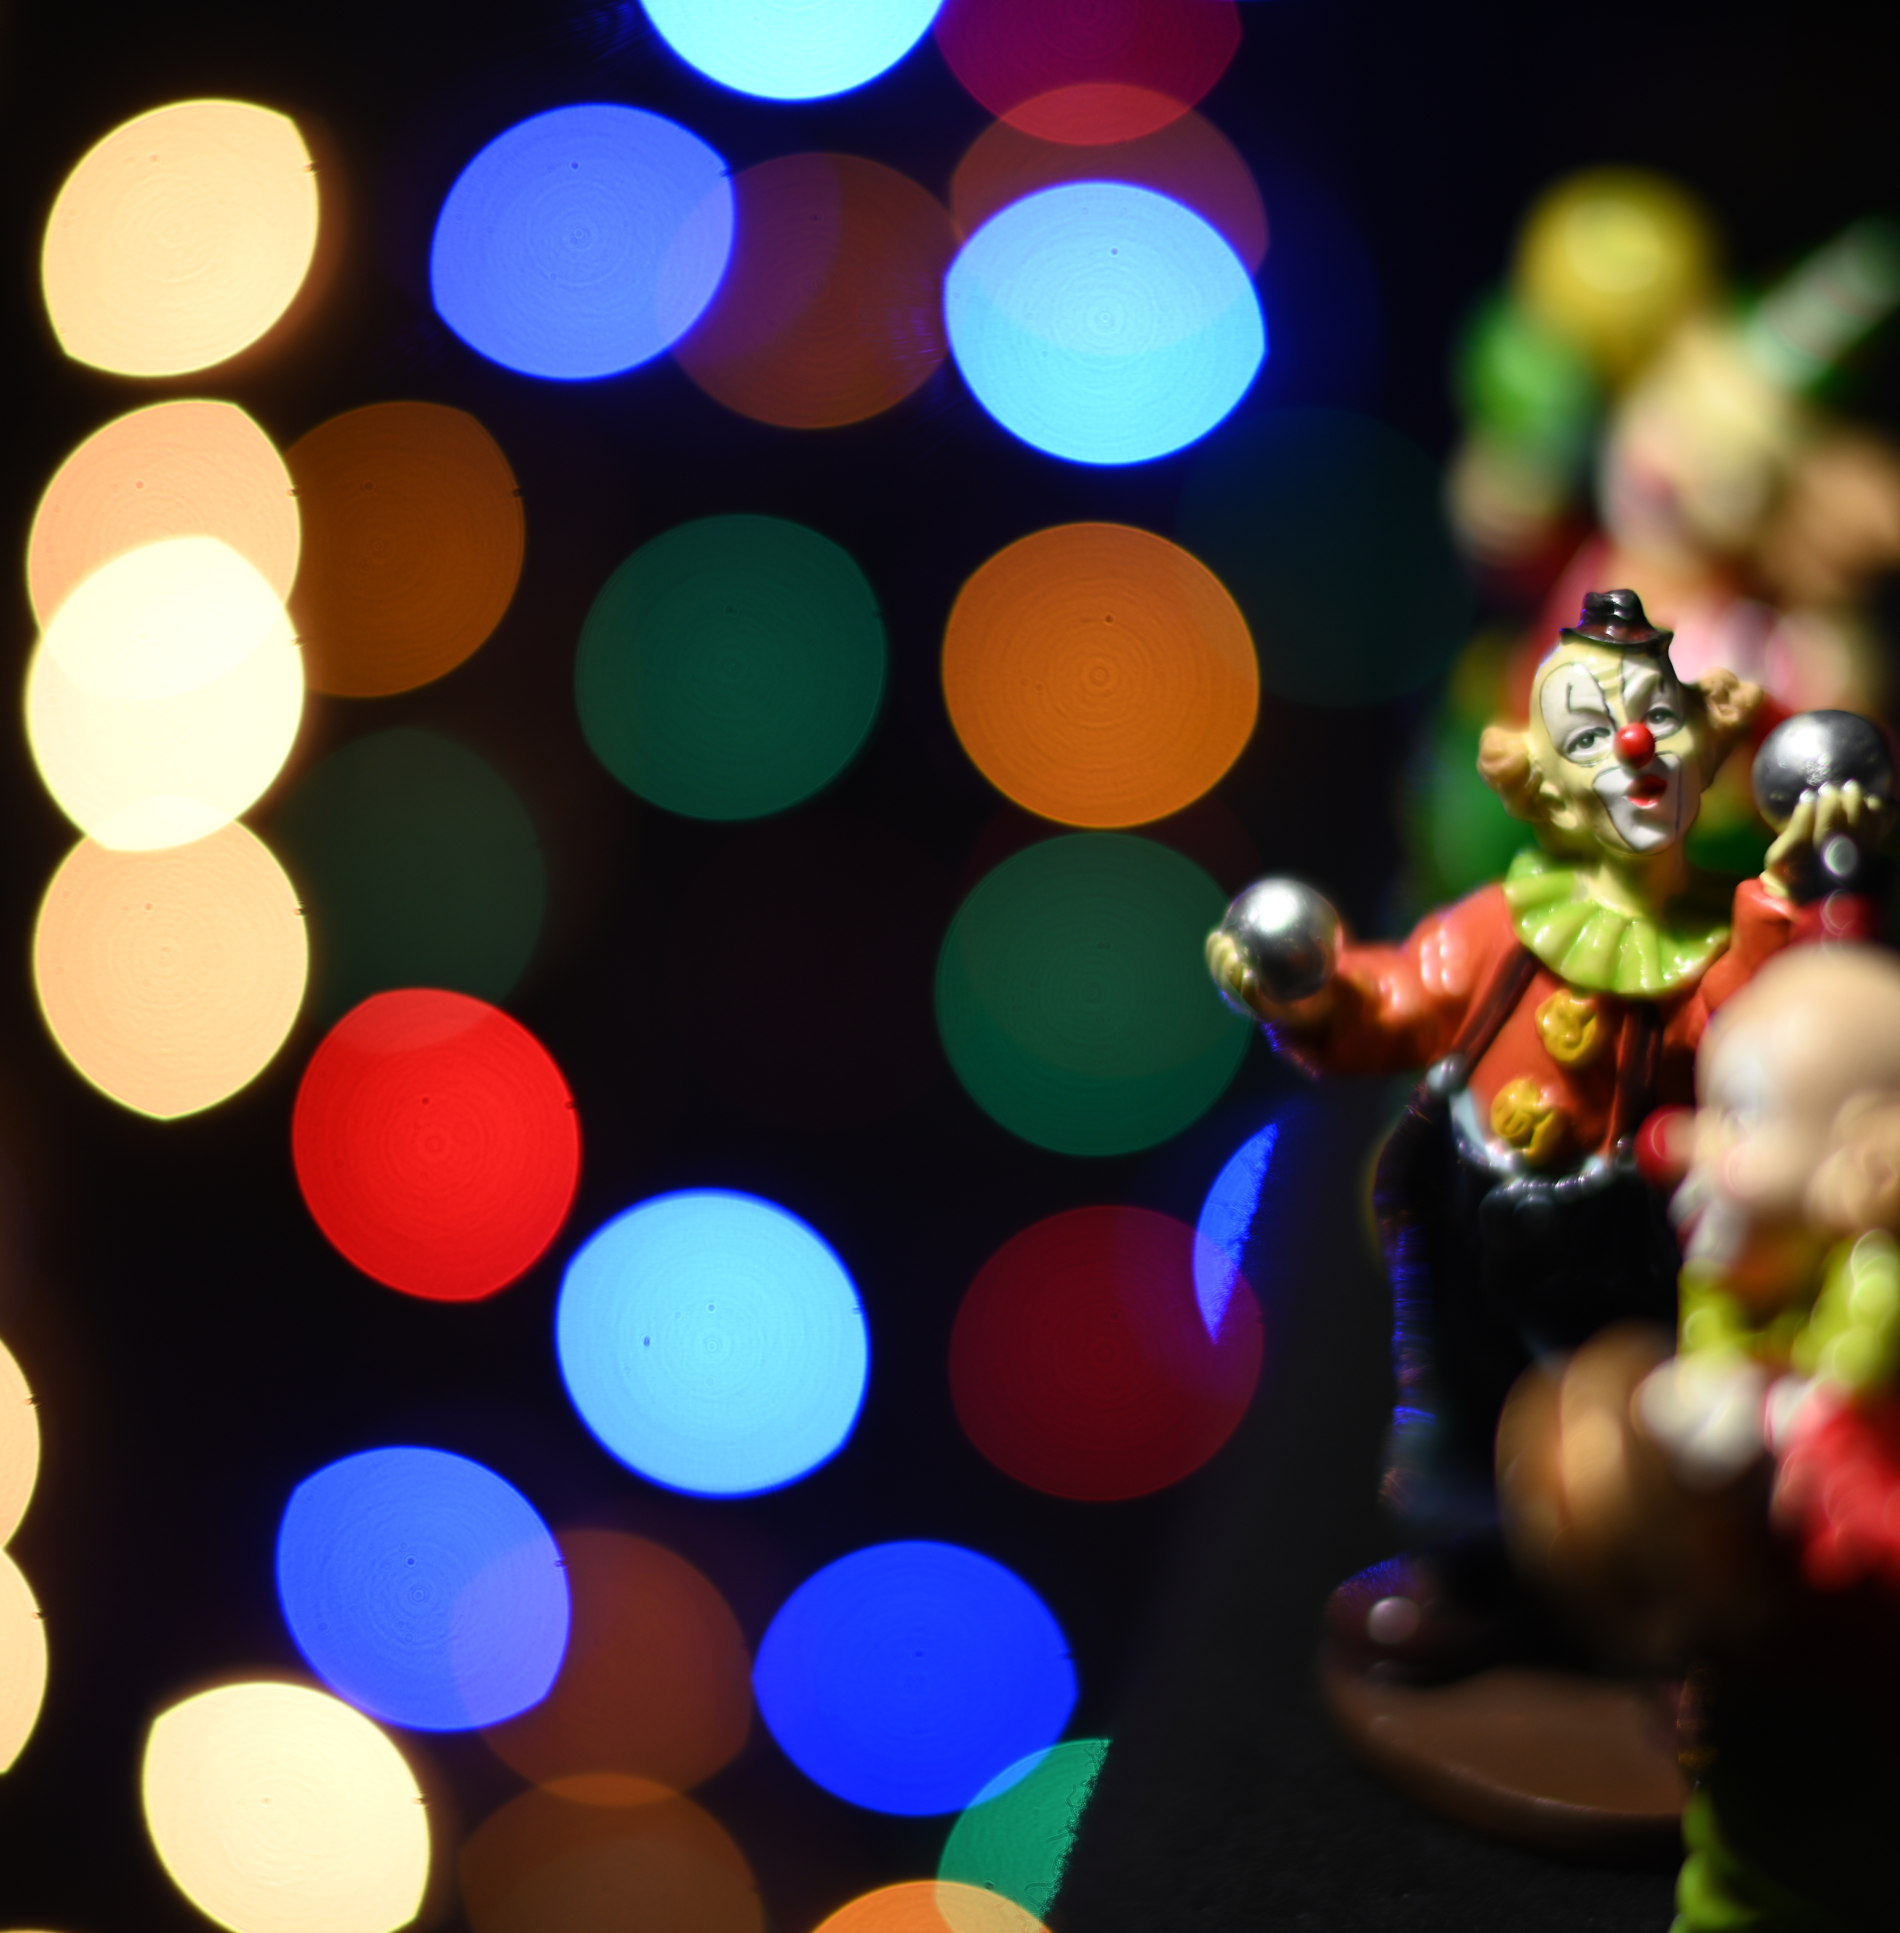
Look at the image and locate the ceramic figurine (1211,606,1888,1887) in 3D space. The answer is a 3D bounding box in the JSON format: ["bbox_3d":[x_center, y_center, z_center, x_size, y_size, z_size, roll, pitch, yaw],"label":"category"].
[{"bbox_3d":[0.070,0.021,0.512,0.075,0.131,0.062,6,19,17],"label":"ceramic figurine"}]

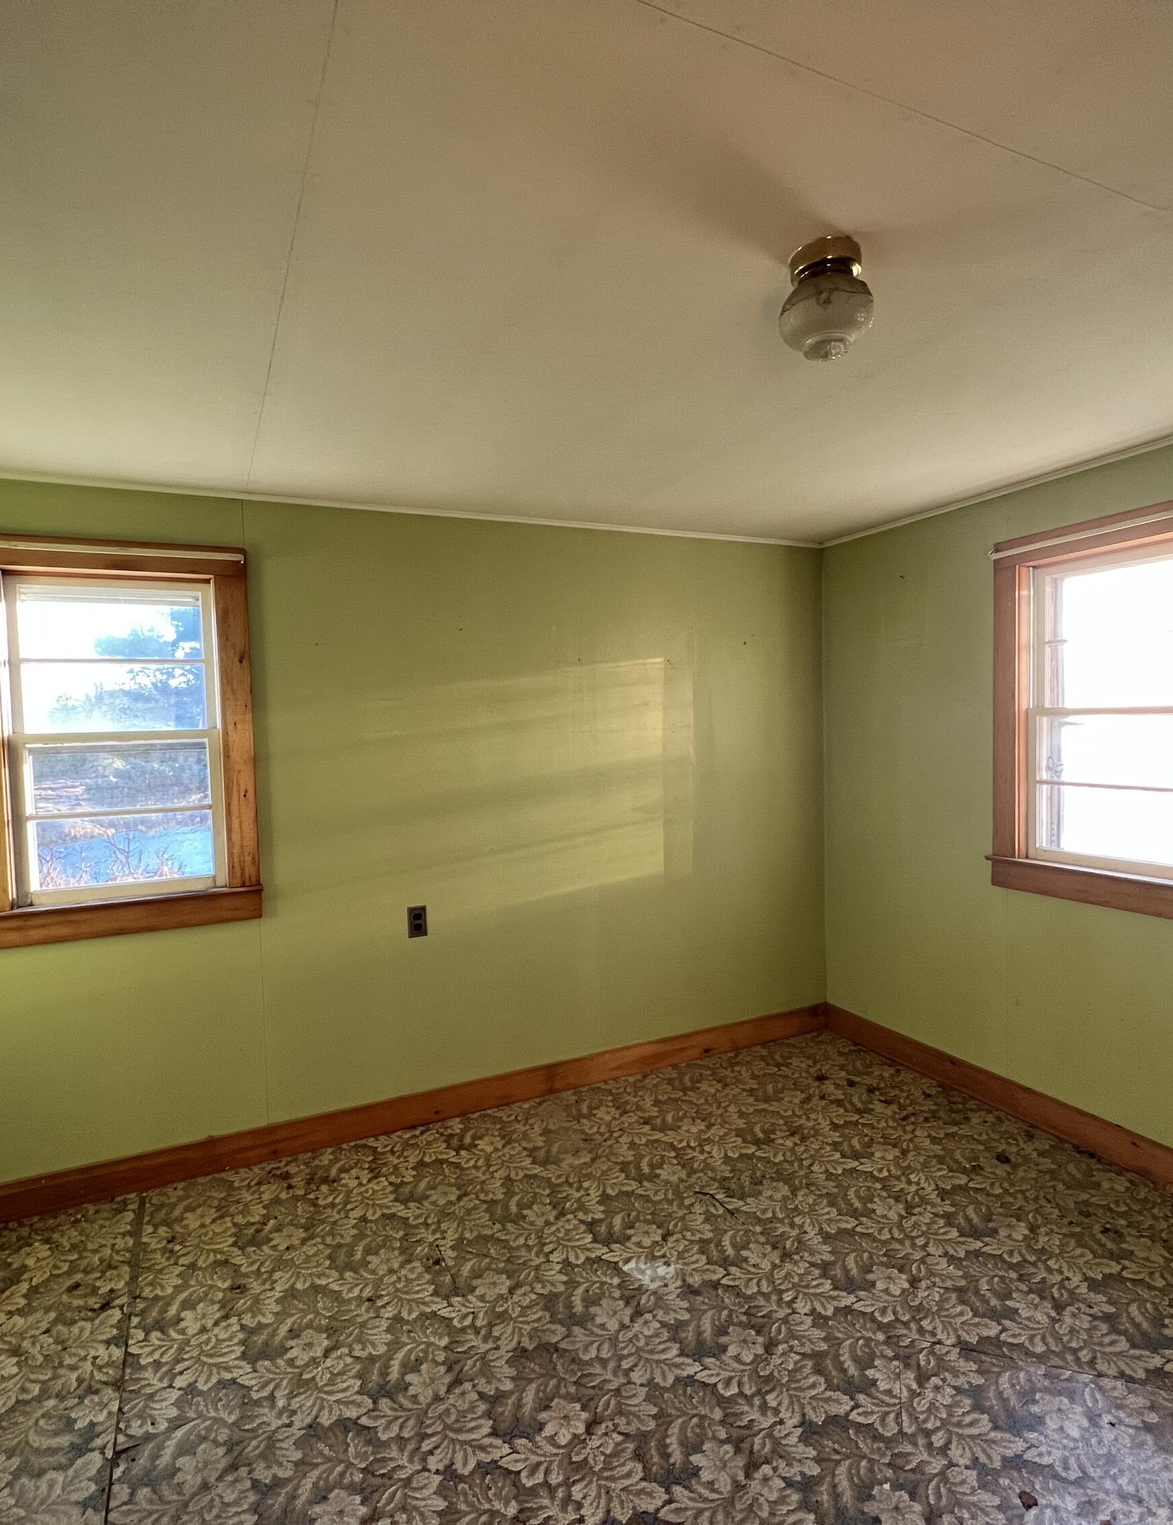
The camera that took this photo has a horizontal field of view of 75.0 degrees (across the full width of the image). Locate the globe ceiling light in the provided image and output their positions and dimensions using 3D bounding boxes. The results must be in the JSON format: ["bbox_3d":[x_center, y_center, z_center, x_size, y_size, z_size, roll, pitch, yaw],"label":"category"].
[{"bbox_3d":[0.442,-0.842,1.408,0.166,0.167,0.166,-1,2,0],"label":"globe ceiling light"}]

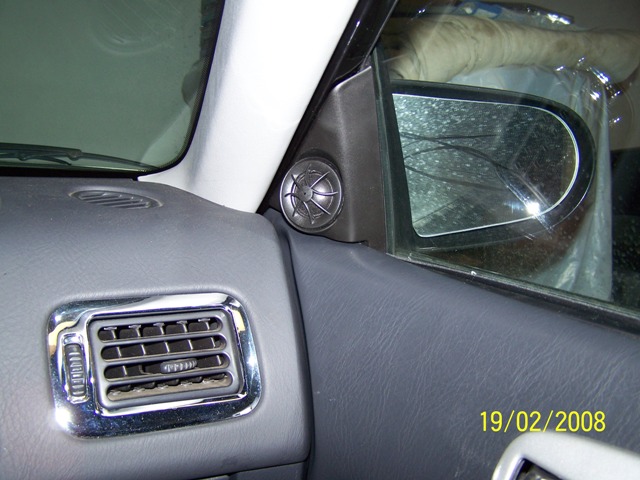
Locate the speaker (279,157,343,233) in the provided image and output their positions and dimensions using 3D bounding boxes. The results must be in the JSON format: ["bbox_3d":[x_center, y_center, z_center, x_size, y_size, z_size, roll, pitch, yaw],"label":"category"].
[{"bbox_3d":[-0.005,-0.037,0.571,0.059,0.059,0.024,6,3,31],"label":"speaker"}]

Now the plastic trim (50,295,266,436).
[{"bbox_3d":[-0.116,0.089,0.502,0.144,0.098,0.025,-1,-26,-27],"label":"plastic trim"}]

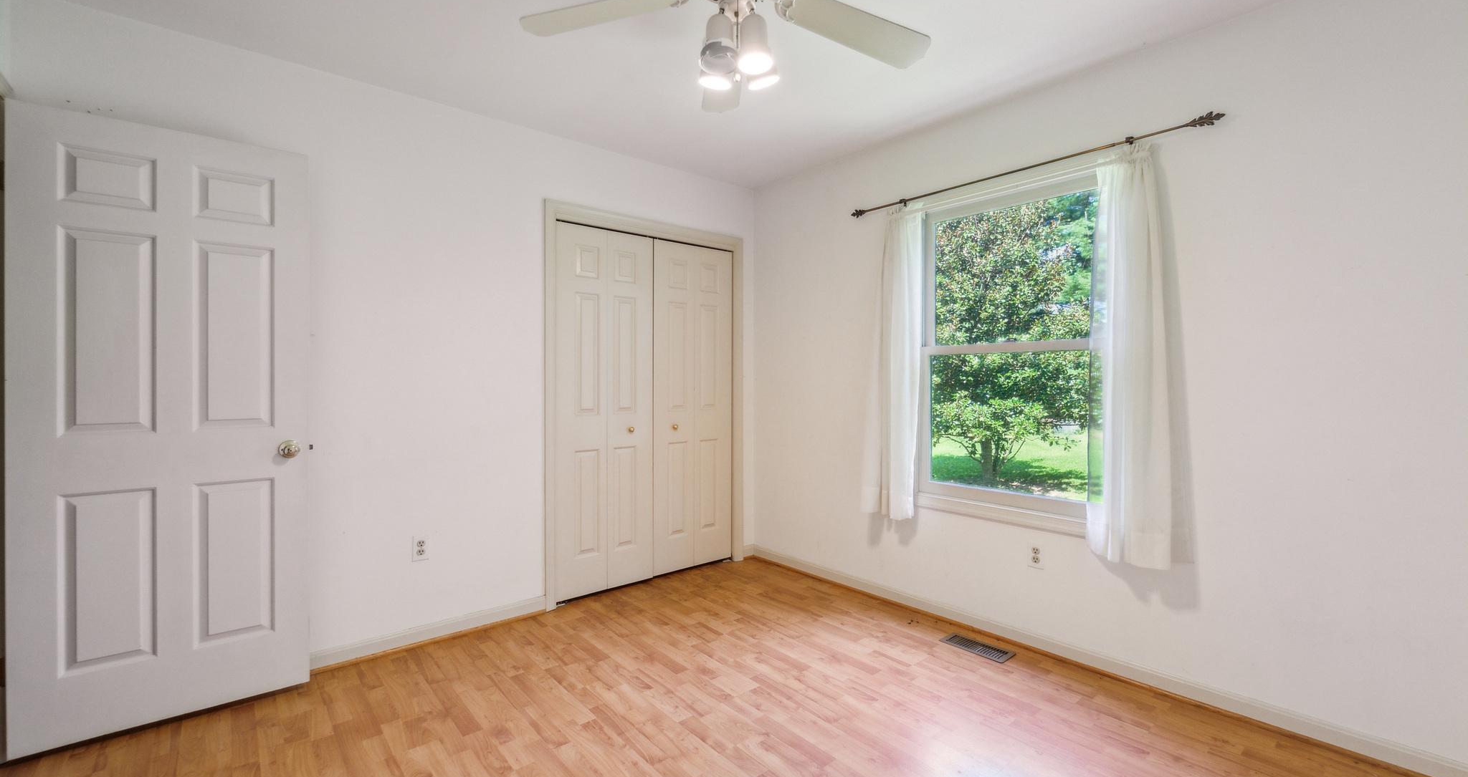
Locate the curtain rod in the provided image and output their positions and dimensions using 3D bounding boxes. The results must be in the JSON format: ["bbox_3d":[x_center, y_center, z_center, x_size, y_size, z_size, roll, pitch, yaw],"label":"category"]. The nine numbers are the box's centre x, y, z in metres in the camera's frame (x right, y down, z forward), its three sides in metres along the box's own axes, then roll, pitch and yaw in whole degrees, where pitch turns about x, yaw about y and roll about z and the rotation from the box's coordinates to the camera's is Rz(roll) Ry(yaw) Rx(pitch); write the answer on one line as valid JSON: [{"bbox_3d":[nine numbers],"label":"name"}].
[{"bbox_3d":[1.181,-0.949,2.567,0.075,0.048,1.590,0,1,-41],"label":"curtain rod"}]

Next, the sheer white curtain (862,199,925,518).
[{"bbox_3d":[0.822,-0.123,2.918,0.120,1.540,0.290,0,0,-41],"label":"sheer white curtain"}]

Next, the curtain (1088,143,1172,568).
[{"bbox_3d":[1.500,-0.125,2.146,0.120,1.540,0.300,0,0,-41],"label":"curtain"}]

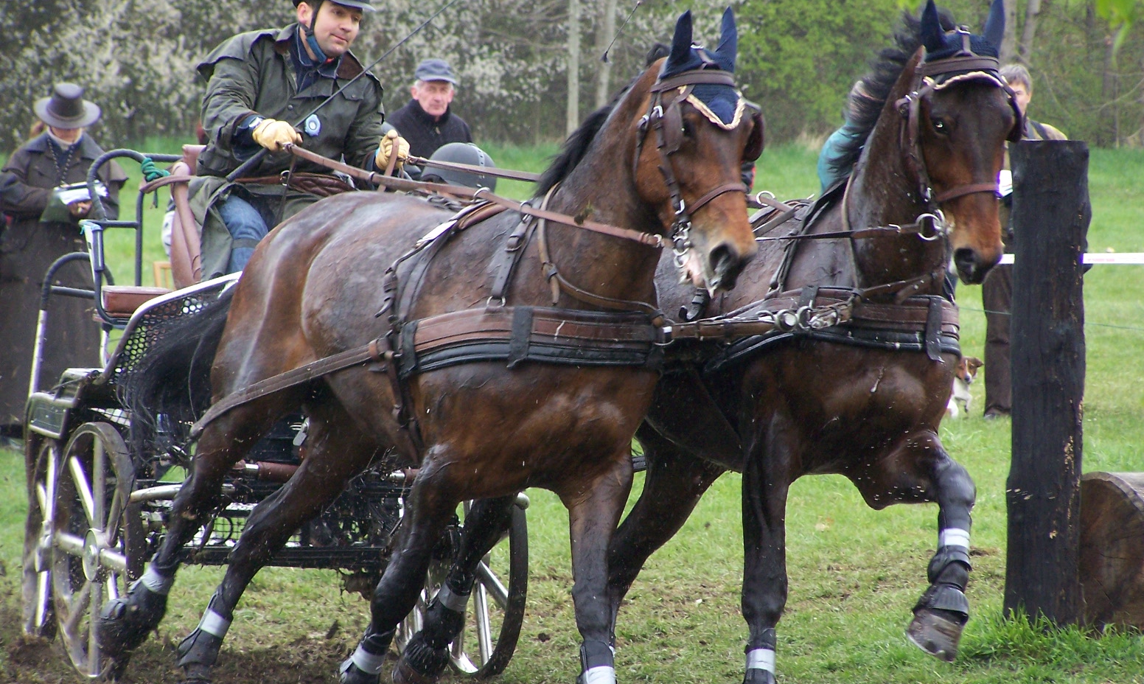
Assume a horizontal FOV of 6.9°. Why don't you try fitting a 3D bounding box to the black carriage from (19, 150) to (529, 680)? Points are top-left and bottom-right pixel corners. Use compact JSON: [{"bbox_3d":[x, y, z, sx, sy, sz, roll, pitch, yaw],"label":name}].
[{"bbox_3d":[-0.970,0.200,29.700,1.380,1.600,2.250,0,2,-12],"label":"black carriage"}]

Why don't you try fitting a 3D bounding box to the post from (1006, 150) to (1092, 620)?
[{"bbox_3d":[1.564,0.137,31.500,0.270,1.600,0.270,0,2,0],"label":"post"}]

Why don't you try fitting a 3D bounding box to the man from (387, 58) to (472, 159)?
[{"bbox_3d":[-0.640,-0.390,43.200,0.500,1.770,0.340,0,2,-5],"label":"man"}]

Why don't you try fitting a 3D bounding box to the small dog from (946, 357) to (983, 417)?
[{"bbox_3d":[1.865,0.226,46.800,0.170,0.320,0.350,-2,3,-40],"label":"small dog"}]

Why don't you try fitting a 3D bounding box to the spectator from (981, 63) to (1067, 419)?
[{"bbox_3d":[2.245,-0.500,47.000,0.520,1.750,0.360,1,2,15],"label":"spectator"}]

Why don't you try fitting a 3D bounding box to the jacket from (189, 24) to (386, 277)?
[{"bbox_3d":[-0.884,-0.580,29.500,0.620,0.820,0.550,-1,2,-18],"label":"jacket"}]

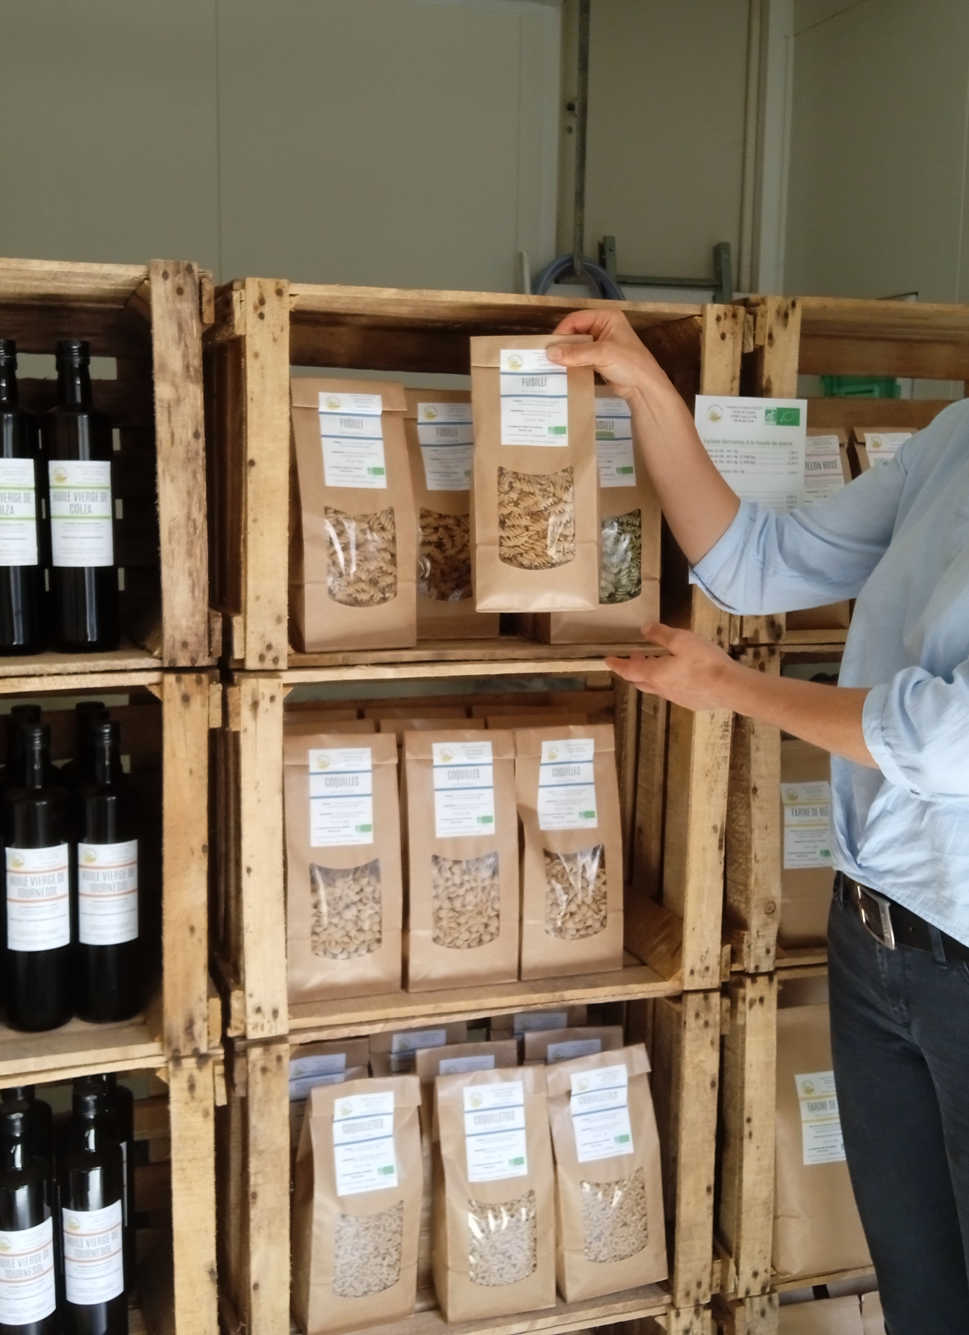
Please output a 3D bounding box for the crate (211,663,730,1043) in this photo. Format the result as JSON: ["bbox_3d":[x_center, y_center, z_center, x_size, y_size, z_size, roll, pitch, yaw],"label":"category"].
[{"bbox_3d":[-0.031,0.157,1.594,0.530,0.362,0.296,-2,9,-18],"label":"crate"}]

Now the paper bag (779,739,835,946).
[{"bbox_3d":[0.369,0.194,1.705,0.120,0.238,0.075,-1,9,-16],"label":"paper bag"}]

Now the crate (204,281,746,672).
[{"bbox_3d":[-0.027,-0.206,1.565,0.530,0.362,0.296,-2,9,-18],"label":"crate"}]

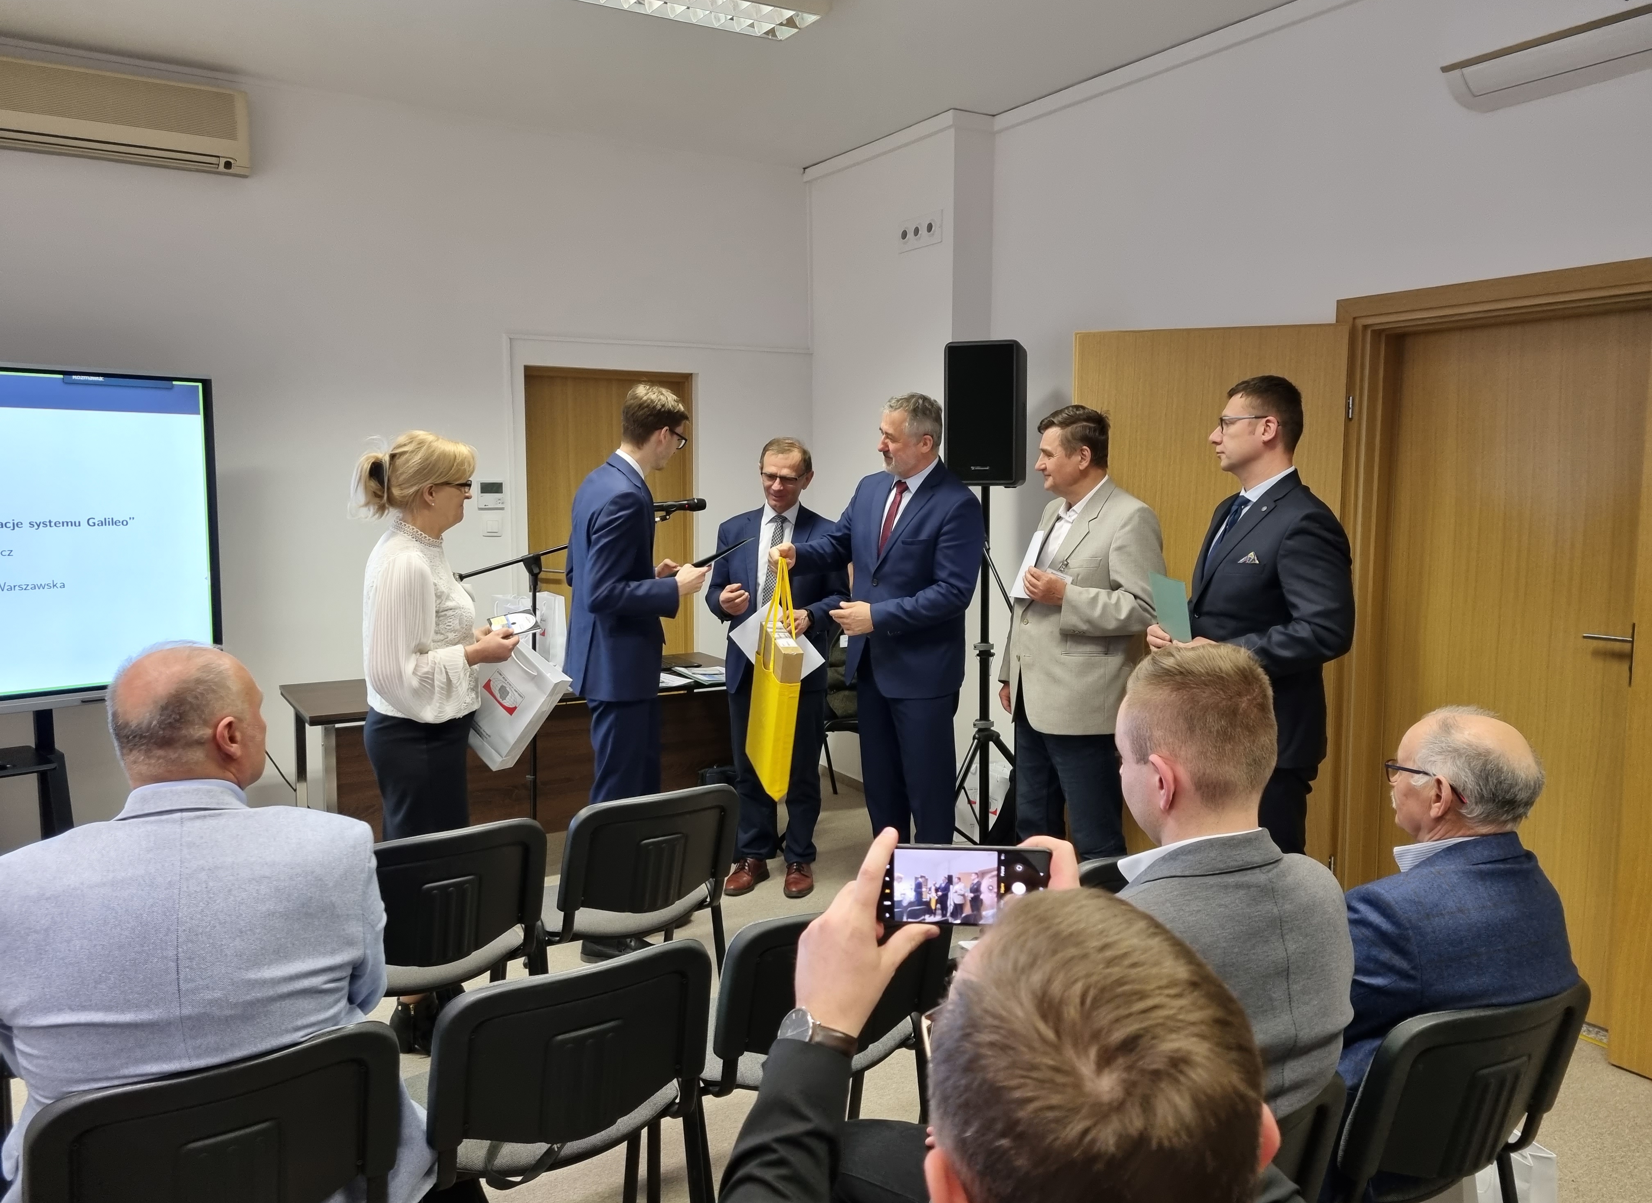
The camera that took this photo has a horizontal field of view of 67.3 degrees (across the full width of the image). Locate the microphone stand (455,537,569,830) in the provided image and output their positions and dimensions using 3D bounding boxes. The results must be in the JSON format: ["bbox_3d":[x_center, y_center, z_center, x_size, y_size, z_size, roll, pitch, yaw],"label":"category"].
[{"bbox_3d":[-0.924,0.428,4.280,0.750,1.430,0.550,-2,6,-25],"label":"microphone stand"}]

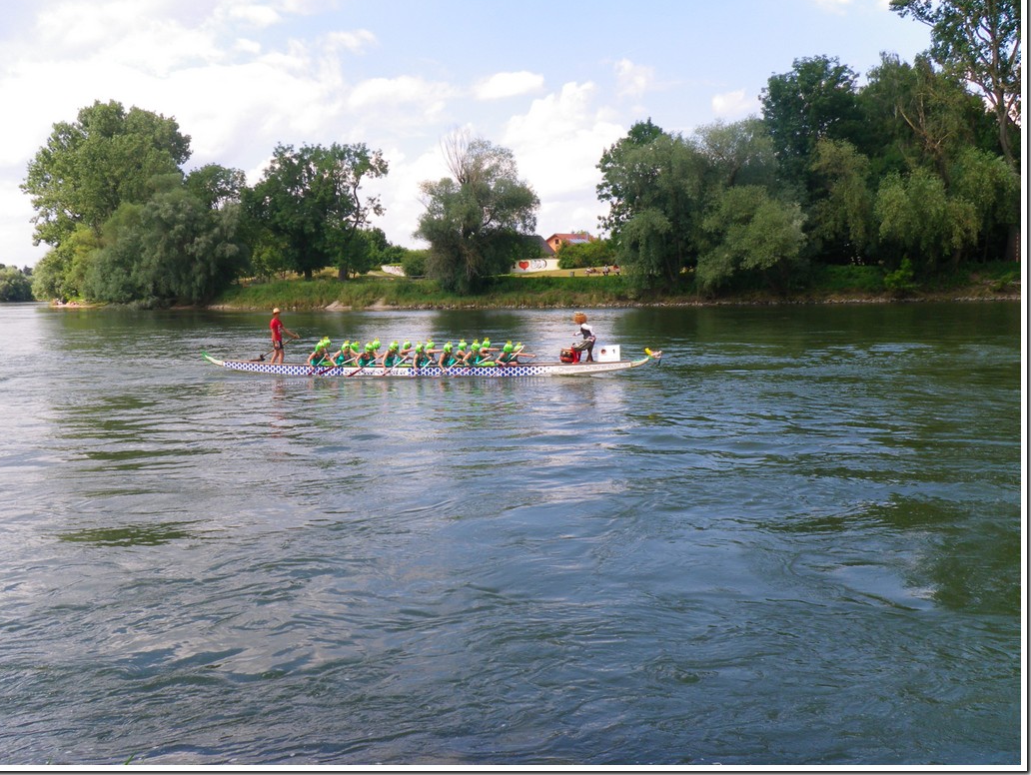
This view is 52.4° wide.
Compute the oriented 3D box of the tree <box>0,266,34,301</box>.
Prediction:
[{"bbox_3d":[-158.708,-32.560,330.000,14.470,11.330,13.000,-2,6,0],"label":"tree"}]

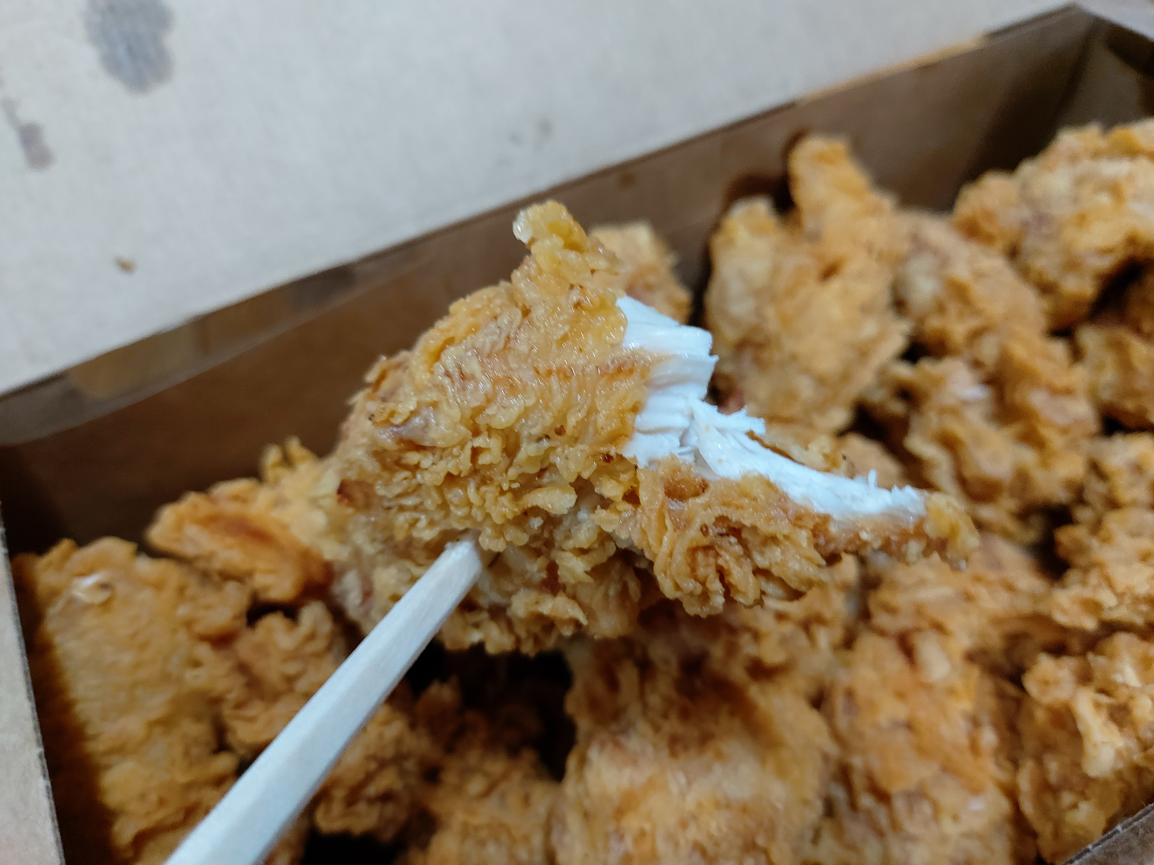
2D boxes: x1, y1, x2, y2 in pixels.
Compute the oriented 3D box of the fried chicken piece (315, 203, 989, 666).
[{"bbox_3d":[0.011,-0.001,0.130,0.097,0.052,0.066,0,56,3],"label":"fried chicken piece"}]

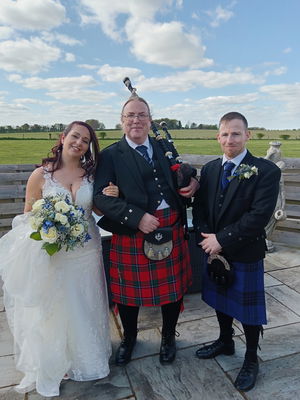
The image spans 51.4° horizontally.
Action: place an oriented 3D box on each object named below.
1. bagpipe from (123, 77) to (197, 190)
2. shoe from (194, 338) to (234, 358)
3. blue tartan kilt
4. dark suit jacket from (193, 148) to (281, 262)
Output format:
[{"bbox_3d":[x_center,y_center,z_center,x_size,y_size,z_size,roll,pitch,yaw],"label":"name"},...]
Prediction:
[{"bbox_3d":[0.060,-0.428,2.025,0.470,0.760,0.420,1,12,5],"label":"bagpipe"},{"bbox_3d":[0.480,1.085,2.281,0.285,0.115,0.105,-2,12,-10],"label":"shoe"},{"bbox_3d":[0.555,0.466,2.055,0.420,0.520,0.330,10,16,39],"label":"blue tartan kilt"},{"bbox_3d":[0.535,0.044,1.974,0.530,0.720,0.340,9,15,37],"label":"dark suit jacket"}]

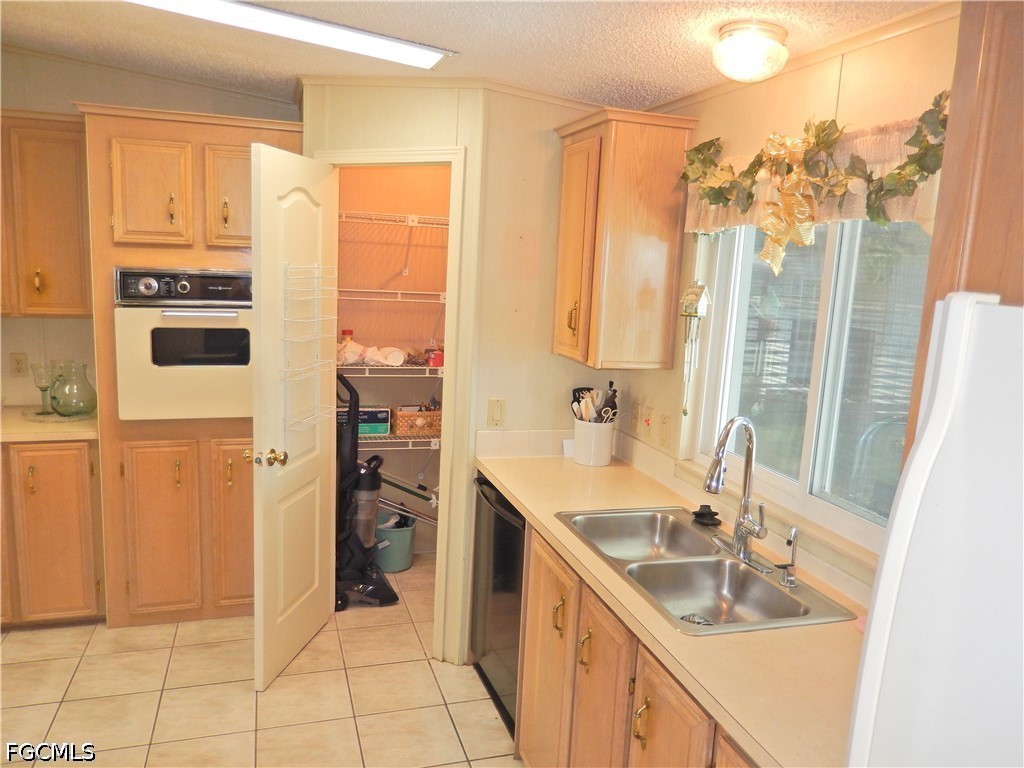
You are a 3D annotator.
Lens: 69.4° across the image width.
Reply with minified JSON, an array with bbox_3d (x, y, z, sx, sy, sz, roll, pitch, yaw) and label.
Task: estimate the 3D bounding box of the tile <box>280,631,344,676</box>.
[{"bbox_3d":[-0.910,1.167,3.191,0.343,0.010,0.343,0,9,-18],"label":"tile"}]

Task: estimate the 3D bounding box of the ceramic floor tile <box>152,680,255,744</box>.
[{"bbox_3d":[-1.118,1.205,2.723,0.337,0.010,0.337,0,9,-18],"label":"ceramic floor tile"}]

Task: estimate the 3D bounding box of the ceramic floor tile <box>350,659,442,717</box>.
[{"bbox_3d":[-0.468,1.203,2.936,0.337,0.010,0.337,0,9,-18],"label":"ceramic floor tile"}]

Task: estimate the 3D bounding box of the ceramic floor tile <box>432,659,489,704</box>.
[{"bbox_3d":[-0.143,1.218,3.082,0.343,0.010,0.343,0,9,-18],"label":"ceramic floor tile"}]

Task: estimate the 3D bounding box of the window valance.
[{"bbox_3d":[0.760,-0.499,1.933,0.110,0.430,1.220,0,9,-18],"label":"window valance"}]

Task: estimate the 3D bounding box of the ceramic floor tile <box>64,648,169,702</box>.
[{"bbox_3d":[-1.569,1.167,2.974,0.343,0.010,0.343,0,9,-18],"label":"ceramic floor tile"}]

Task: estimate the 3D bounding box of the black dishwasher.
[{"bbox_3d":[0.197,0.816,2.835,0.620,0.850,0.600,0,9,-18],"label":"black dishwasher"}]

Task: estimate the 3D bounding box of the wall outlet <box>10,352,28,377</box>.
[{"bbox_3d":[-2.400,-0.088,3.606,0.073,0.116,0.008,0,9,-17],"label":"wall outlet"}]

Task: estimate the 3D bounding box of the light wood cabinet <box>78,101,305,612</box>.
[{"bbox_3d":[-1.468,-0.059,3.560,0.866,2.256,0.645,0,9,-17],"label":"light wood cabinet"}]

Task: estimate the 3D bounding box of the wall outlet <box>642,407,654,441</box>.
[{"bbox_3d":[0.525,0.154,2.812,0.010,0.116,0.071,0,9,-18],"label":"wall outlet"}]

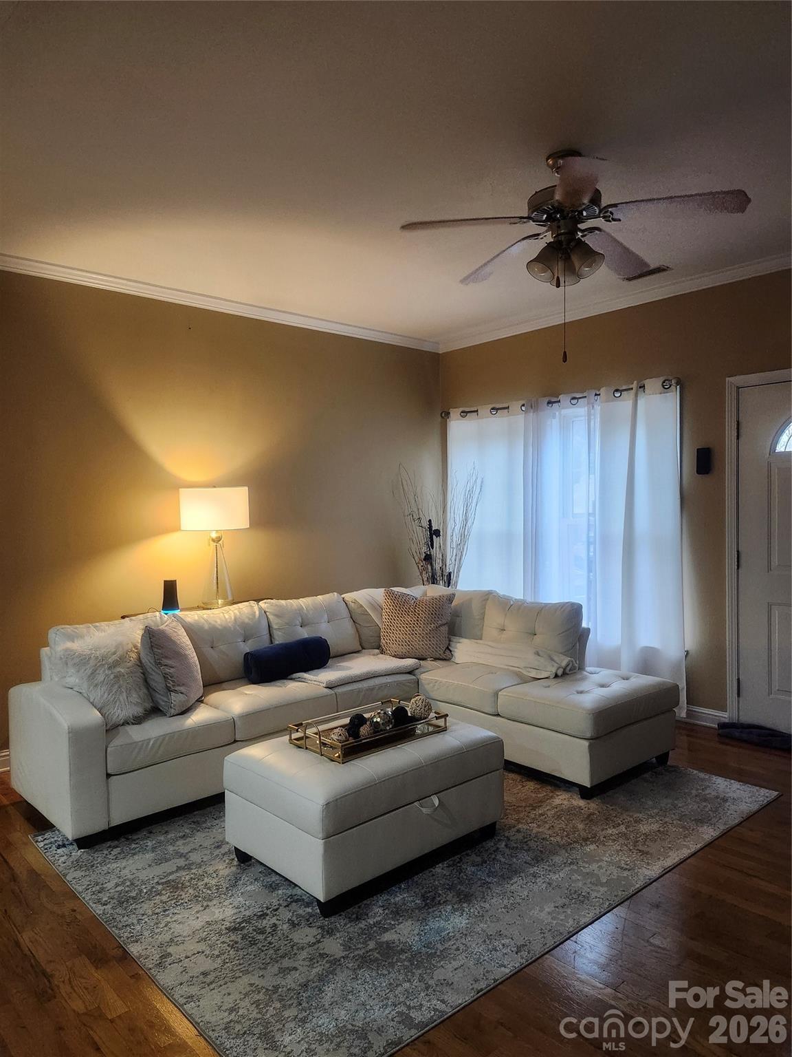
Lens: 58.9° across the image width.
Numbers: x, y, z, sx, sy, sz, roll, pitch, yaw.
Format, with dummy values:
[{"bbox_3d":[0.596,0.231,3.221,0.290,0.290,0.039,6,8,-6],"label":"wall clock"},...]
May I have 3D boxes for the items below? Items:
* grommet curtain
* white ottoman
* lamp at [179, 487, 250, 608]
[{"bbox_3d":[1.121,0.107,5.096,0.110,2.127,2.015,-3,2,-42],"label":"grommet curtain"},{"bbox_3d":[-0.113,1.069,2.851,0.930,0.450,0.640,-3,2,-42],"label":"white ottoman"},{"bbox_3d":[-1.112,0.115,4.343,0.410,0.740,0.410,-3,2,-42],"label":"lamp"}]

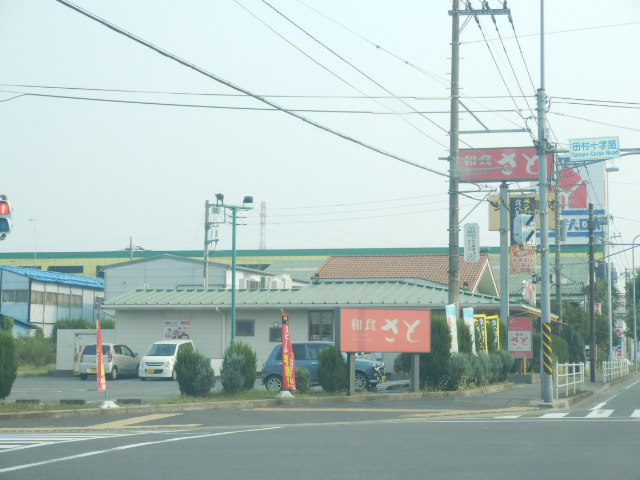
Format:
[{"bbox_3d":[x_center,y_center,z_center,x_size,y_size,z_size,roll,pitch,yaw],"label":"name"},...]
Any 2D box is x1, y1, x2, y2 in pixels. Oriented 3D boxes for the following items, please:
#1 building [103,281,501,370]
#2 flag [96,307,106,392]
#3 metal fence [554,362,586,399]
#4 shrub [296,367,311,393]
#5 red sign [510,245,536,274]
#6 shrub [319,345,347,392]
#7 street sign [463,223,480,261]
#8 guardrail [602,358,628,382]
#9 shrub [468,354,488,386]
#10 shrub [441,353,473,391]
[{"bbox_3d":[1.259,3.993,72.274,17.019,4.300,16.000,-1,-4,13],"label":"building"},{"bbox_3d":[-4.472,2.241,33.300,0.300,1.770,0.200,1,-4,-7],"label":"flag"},{"bbox_3d":[6.442,3.552,41.572,0.100,0.850,9.800,-1,-4,12],"label":"metal fence"},{"bbox_3d":[-0.429,3.627,42.300,0.500,0.676,0.500,0,-4,0],"label":"shrub"},{"bbox_3d":[7.167,0.697,57.300,0.900,1.050,0.150,-1,-4,12],"label":"red sign"},{"bbox_3d":[0.325,3.349,42.300,0.780,1.300,0.750,0,-4,0],"label":"shrub"},{"bbox_3d":[4.774,0.094,51.000,0.500,1.220,0.130,-1,-4,12],"label":"street sign"},{"bbox_3d":[14.069,6.143,77.147,0.100,0.850,27.000,-1,-4,12],"label":"guardrail"},{"bbox_3d":[4.949,4.075,50.800,0.680,1.130,0.680,-1,-4,11],"label":"shrub"},{"bbox_3d":[3.666,3.532,43.700,0.860,1.030,0.850,-1,-4,12],"label":"shrub"}]

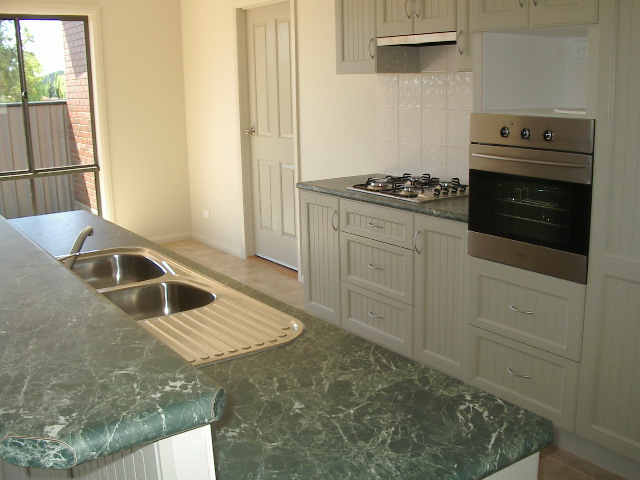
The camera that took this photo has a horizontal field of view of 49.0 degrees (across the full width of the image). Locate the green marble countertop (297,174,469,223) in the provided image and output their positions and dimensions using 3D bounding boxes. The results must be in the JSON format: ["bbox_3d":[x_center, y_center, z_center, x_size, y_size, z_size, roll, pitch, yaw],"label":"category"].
[{"bbox_3d":[0.500,-0.249,3.799,0.605,0.034,1.342,-10,16,-35],"label":"green marble countertop"}]

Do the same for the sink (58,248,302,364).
[{"bbox_3d":[-0.534,0.228,2.042,0.480,0.170,1.175,-10,16,-35],"label":"sink"}]

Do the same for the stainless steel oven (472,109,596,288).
[{"bbox_3d":[1.045,-0.222,2.979,0.560,0.610,0.600,-10,16,-35],"label":"stainless steel oven"}]

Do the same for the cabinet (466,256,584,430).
[{"bbox_3d":[1.071,0.377,3.123,0.580,0.623,0.598,-10,16,-35],"label":"cabinet"}]

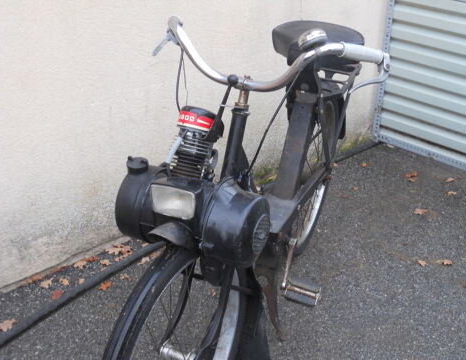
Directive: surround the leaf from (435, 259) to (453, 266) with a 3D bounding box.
[{"bbox_3d":[0.715,0.278,2.527,0.059,0.013,0.034,1,26,0],"label":"leaf"}]

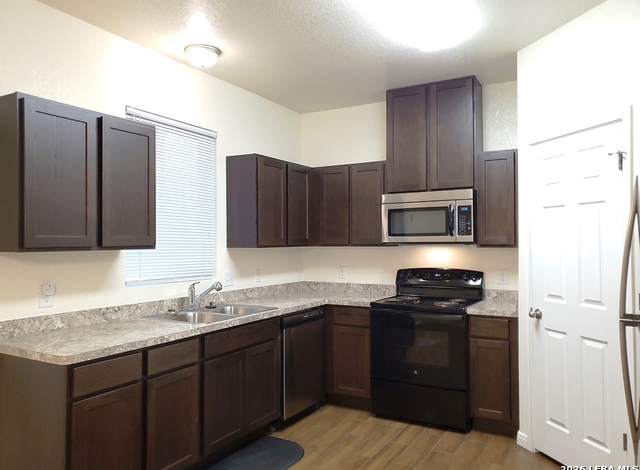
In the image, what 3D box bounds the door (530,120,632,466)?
[{"bbox_3d":[1.531,0.409,2.888,0.045,2.030,0.710,0,-1,-15],"label":"door"}]

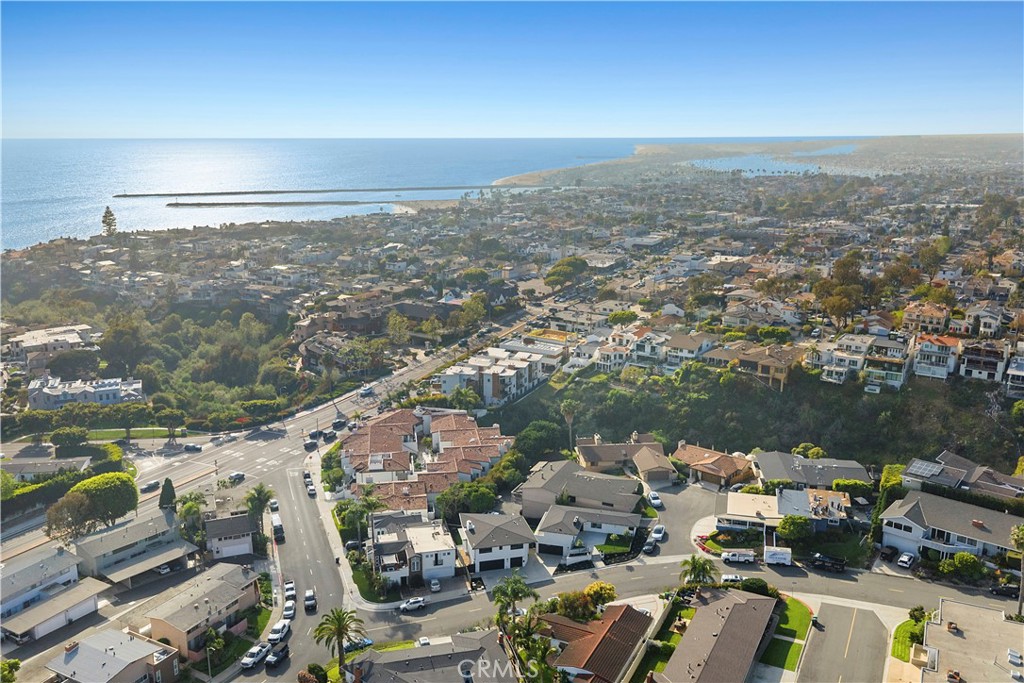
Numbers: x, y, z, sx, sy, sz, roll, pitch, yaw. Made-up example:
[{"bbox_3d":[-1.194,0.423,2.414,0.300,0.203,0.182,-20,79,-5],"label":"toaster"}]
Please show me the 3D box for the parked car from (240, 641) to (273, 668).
[{"bbox_3d":[-41.750,51.319,130.564,1.930,1.820,5.500,5,16,19],"label":"parked car"}]

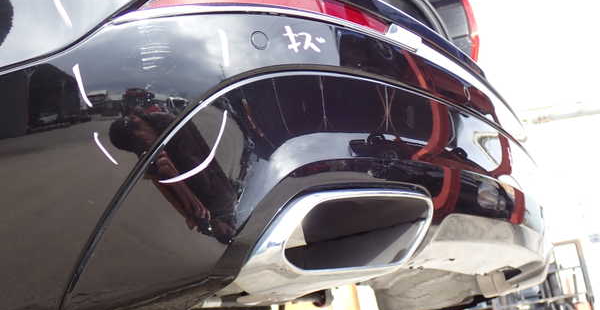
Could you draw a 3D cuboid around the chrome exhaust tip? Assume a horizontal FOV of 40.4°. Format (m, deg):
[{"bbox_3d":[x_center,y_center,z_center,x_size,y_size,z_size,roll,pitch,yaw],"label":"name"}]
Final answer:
[{"bbox_3d":[0.038,0.108,0.955,0.232,0.106,0.128,7,-19,-44],"label":"chrome exhaust tip"}]

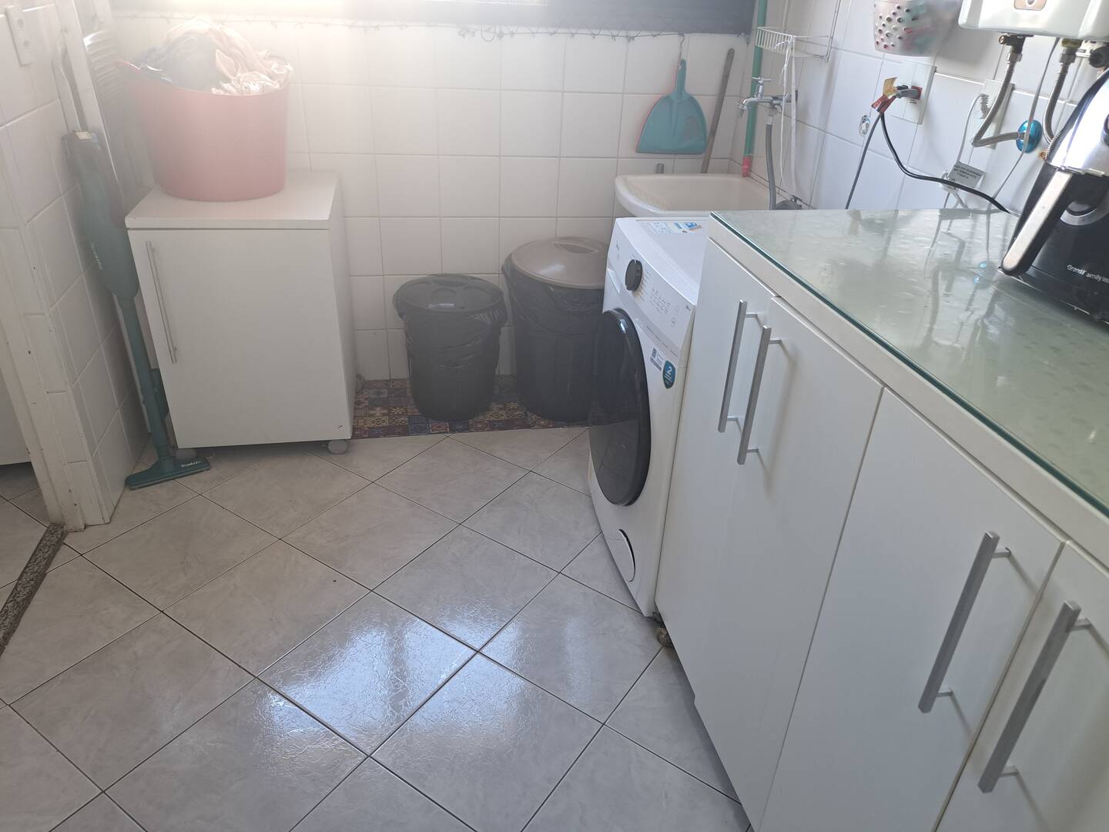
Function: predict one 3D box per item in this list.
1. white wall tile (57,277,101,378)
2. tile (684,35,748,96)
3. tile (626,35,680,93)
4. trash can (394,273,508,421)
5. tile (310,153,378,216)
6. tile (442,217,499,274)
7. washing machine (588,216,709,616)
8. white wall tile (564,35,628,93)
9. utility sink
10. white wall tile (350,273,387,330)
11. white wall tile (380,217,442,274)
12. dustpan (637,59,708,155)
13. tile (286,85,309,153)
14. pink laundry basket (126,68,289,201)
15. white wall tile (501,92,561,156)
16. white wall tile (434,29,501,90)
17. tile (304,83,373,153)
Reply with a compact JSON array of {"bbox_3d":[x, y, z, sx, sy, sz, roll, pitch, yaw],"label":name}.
[{"bbox_3d":[-1.211,-0.228,1.957,0.010,0.200,0.200,-3,30,-11],"label":"white wall tile"},{"bbox_3d":[0.535,-1.169,2.552,0.202,0.202,0.010,-3,30,-11],"label":"tile"},{"bbox_3d":[0.333,-1.149,2.515,0.200,0.185,0.010,-3,30,-11],"label":"tile"},{"bbox_3d":[-0.359,-0.234,2.660,0.365,0.418,0.360,-3,30,-11],"label":"trash can"},{"bbox_3d":[-0.686,-0.756,2.527,0.202,0.202,0.010,-3,30,-10],"label":"tile"},{"bbox_3d":[-0.295,-0.595,2.694,0.200,0.200,0.010,-3,30,-11],"label":"tile"},{"bbox_3d":[0.443,-0.029,1.940,0.580,0.830,0.600,-3,30,-10],"label":"washing machine"},{"bbox_3d":[0.132,-1.127,2.456,0.200,0.176,0.010,-3,30,-11],"label":"white wall tile"},{"bbox_3d":[0.445,-0.536,2.423,0.475,0.360,0.490,-3,30,-10],"label":"utility sink"},{"bbox_3d":[-0.698,-0.394,2.695,0.200,0.200,0.010,-3,30,-11],"label":"white wall tile"},{"bbox_3d":[-0.494,-0.584,2.655,0.200,0.200,0.010,-3,30,-11],"label":"white wall tile"},{"bbox_3d":[0.407,-1.026,2.564,0.250,0.300,0.055,-3,30,-11],"label":"dustpan"},{"bbox_3d":[-0.877,-0.924,2.393,0.202,0.202,0.010,-3,30,-10],"label":"tile"},{"bbox_3d":[-0.966,-0.803,2.203,0.410,0.290,0.390,-3,30,-11],"label":"pink laundry basket"},{"bbox_3d":[-0.076,-0.961,2.538,0.202,0.202,0.010,-3,30,-11],"label":"white wall tile"},{"bbox_3d":[-0.265,-1.107,2.382,0.200,0.176,0.010,-3,30,-11],"label":"white wall tile"},{"bbox_3d":[-0.670,-0.922,2.400,0.200,0.200,0.010,-3,30,-11],"label":"tile"}]

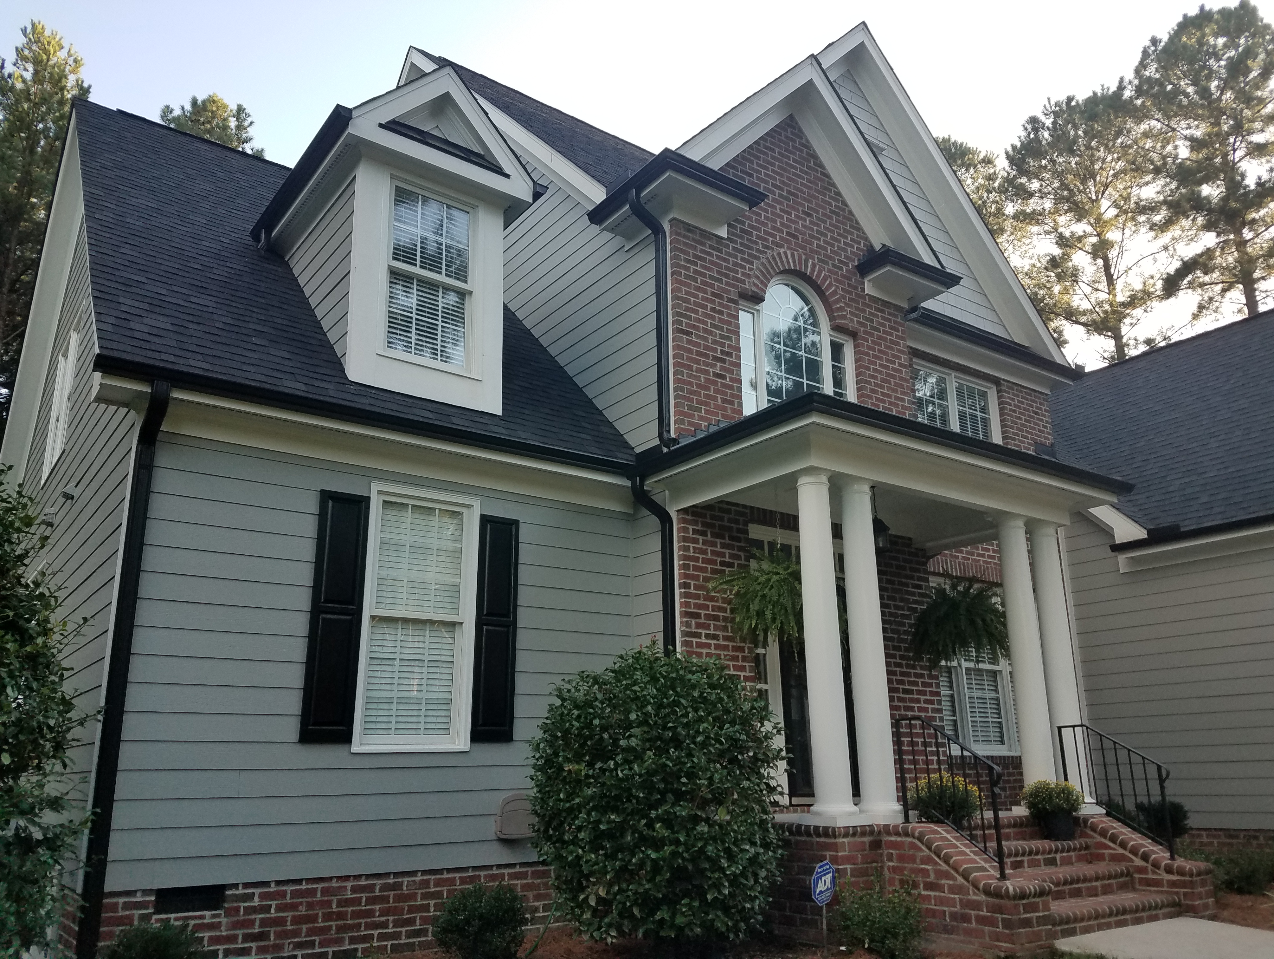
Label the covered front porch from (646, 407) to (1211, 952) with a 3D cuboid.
[{"bbox_3d":[2.472,1.389,7.884,4.178,4.000,2.406,11,-20,-35],"label":"covered front porch"}]

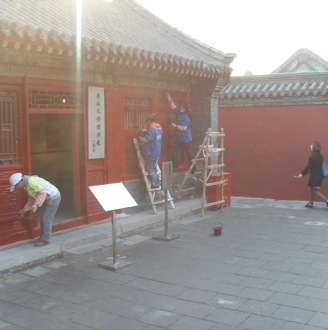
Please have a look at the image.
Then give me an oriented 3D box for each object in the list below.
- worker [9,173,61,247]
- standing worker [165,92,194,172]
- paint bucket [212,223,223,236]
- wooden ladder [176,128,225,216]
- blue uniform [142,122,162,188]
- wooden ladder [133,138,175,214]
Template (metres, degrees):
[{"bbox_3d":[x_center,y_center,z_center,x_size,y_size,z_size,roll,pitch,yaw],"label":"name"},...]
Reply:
[{"bbox_3d":[-1.996,0.685,7.671,0.750,1.140,0.500,-3,5,-26],"label":"worker"},{"bbox_3d":[0.414,-0.731,11.393,0.550,1.800,0.650,3,6,34],"label":"standing worker"},{"bbox_3d":[1.011,1.240,9.390,0.180,0.220,0.180,0,5,0],"label":"paint bucket"},{"bbox_3d":[0.850,0.145,11.783,0.950,2.020,0.860,3,6,34],"label":"wooden ladder"},{"bbox_3d":[-0.217,-0.208,10.257,0.350,1.380,0.470,3,6,34],"label":"blue uniform"},{"bbox_3d":[-0.169,0.207,10.614,0.130,1.650,0.820,-17,-5,34],"label":"wooden ladder"}]

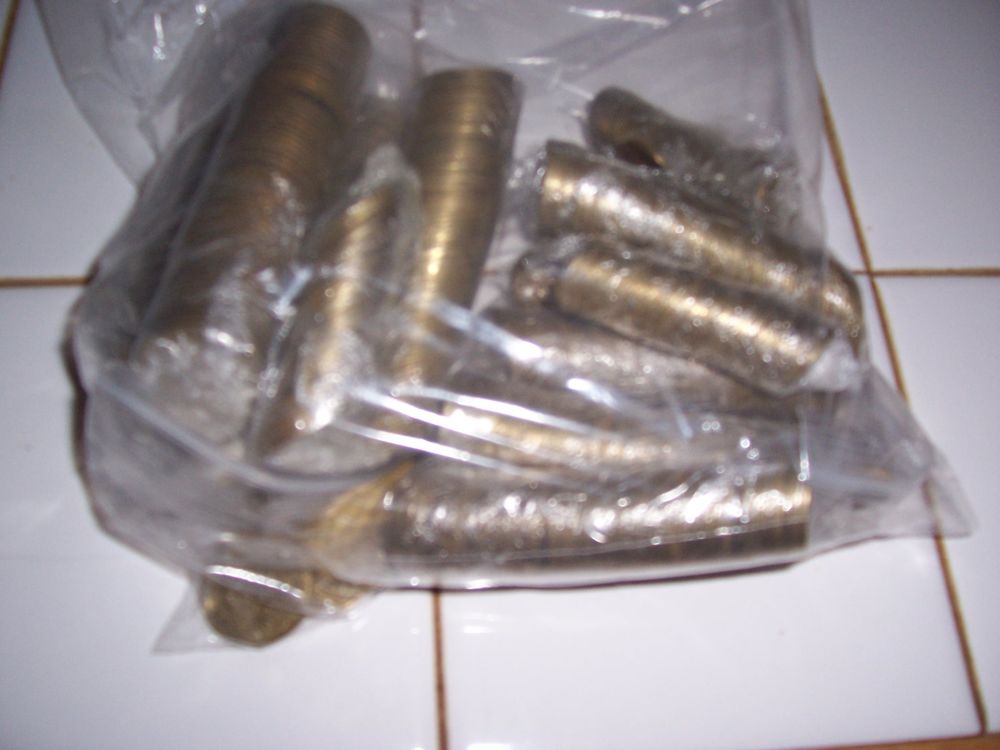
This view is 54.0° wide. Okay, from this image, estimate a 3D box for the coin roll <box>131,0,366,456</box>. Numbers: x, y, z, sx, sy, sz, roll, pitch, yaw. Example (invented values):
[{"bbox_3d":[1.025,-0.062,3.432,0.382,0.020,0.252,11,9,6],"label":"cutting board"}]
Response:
[{"bbox_3d":[-0.050,-0.036,0.211,0.023,0.023,0.101,10,62,1],"label":"coin roll"}]

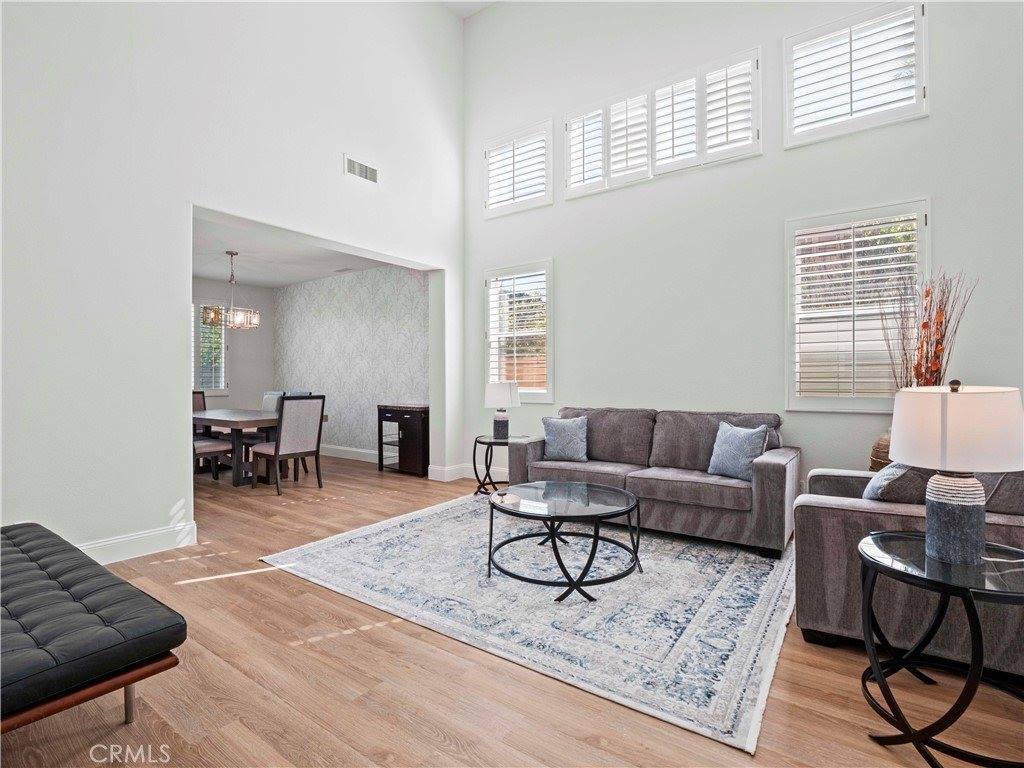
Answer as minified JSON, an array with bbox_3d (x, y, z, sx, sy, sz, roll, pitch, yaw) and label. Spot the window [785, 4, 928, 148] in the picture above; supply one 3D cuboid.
[{"bbox_3d":[2.567,-2.334,3.574,0.877,0.902,0.090,0,1,35],"label":"window"}]

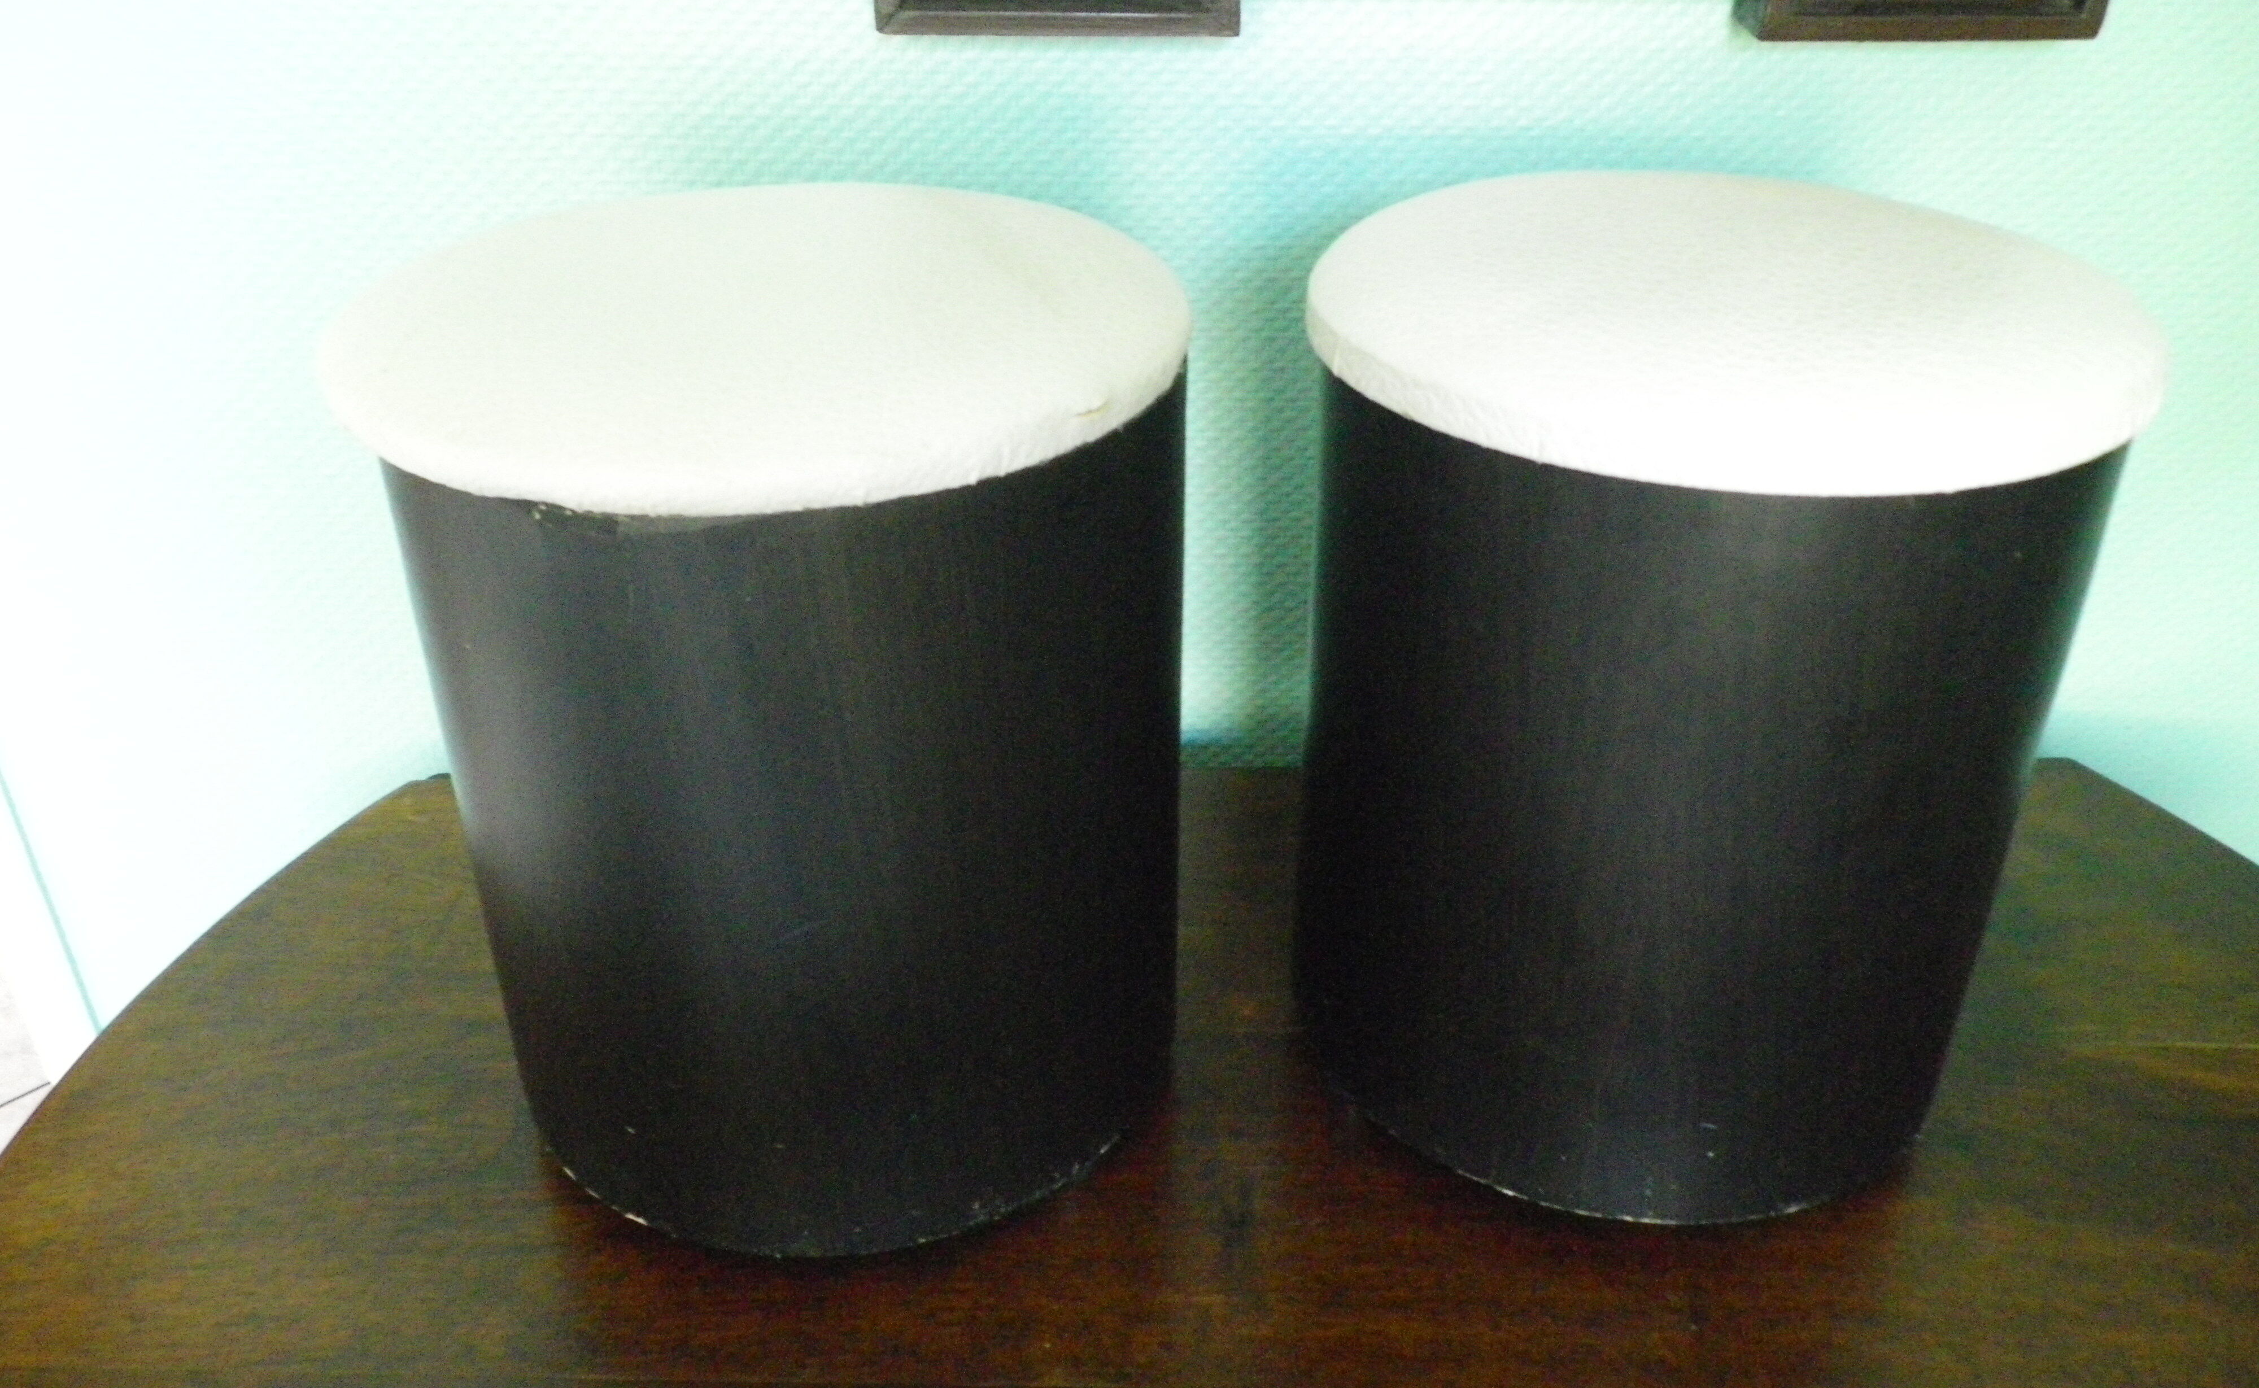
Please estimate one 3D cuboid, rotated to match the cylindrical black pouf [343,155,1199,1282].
[{"bbox_3d":[-0.161,0.001,0.940,0.379,0.421,0.379,0,31,0],"label":"cylindrical black pouf"}]

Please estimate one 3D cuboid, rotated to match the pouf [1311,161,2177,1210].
[{"bbox_3d":[0.276,-0.011,0.960,0.379,0.421,0.379,0,31,0],"label":"pouf"}]

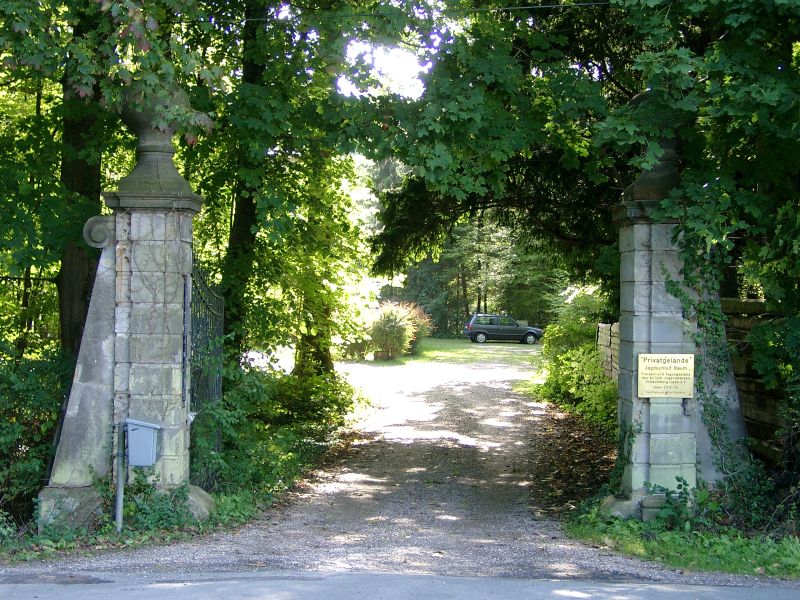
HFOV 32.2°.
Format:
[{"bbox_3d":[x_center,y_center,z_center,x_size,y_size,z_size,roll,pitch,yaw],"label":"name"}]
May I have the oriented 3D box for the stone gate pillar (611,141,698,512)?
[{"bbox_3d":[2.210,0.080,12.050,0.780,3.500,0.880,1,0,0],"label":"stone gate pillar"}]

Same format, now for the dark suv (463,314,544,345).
[{"bbox_3d":[5.070,1.410,68.300,3.850,1.450,1.650,1,0,-6],"label":"dark suv"}]

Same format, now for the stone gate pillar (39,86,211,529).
[{"bbox_3d":[-2.360,0.030,12.050,1.360,3.780,0.920,1,0,0],"label":"stone gate pillar"}]

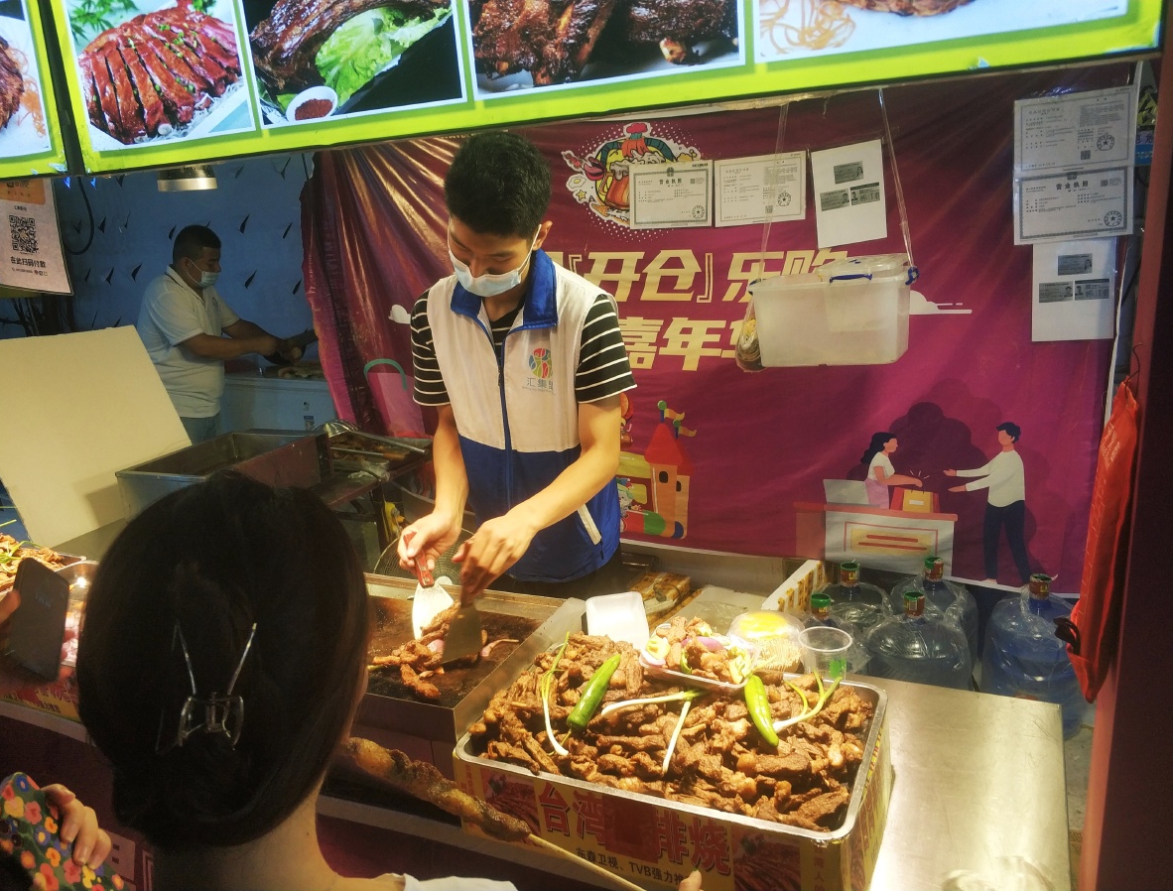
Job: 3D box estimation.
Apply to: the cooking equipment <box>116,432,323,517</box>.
[{"bbox_3d":[-1.186,0.094,3.042,0.350,0.145,0.480,3,18,25],"label":"cooking equipment"}]

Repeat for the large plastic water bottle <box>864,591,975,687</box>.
[{"bbox_3d":[0.923,0.643,2.622,0.260,0.475,0.260,3,18,25],"label":"large plastic water bottle"}]

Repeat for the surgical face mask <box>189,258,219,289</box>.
[{"bbox_3d":[-1.460,-0.659,3.550,0.110,0.110,0.140,13,15,-5],"label":"surgical face mask"}]

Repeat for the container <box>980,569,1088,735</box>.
[{"bbox_3d":[1.295,0.600,2.671,0.260,0.475,0.260,3,18,25],"label":"container"}]

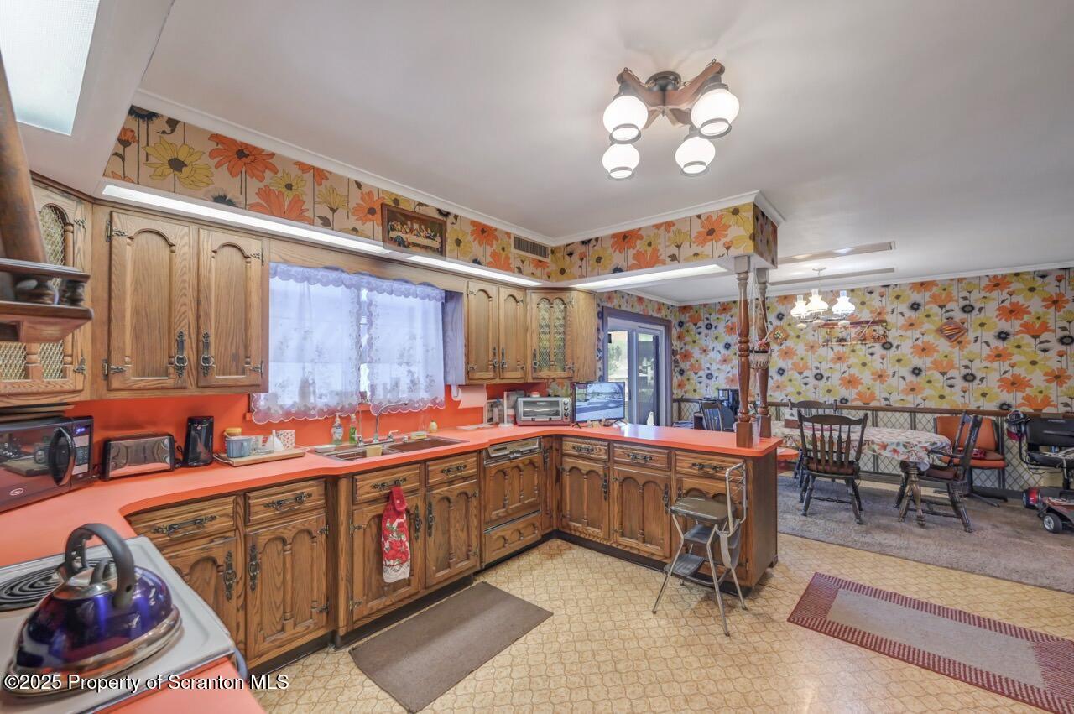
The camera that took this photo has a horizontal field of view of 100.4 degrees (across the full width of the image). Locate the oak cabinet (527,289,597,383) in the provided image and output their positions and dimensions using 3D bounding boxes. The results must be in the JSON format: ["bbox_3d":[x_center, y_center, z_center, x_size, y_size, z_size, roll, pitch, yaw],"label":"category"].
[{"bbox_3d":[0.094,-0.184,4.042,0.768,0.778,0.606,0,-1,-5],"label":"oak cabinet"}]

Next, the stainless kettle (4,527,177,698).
[{"bbox_3d":[-0.726,0.377,0.736,0.222,0.207,0.210,-1,-1,24],"label":"stainless kettle"}]

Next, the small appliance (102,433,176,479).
[{"bbox_3d":[-1.814,0.443,2.046,0.172,0.170,0.247,-1,-2,40],"label":"small appliance"}]

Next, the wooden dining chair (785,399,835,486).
[{"bbox_3d":[3.261,1.020,5.330,0.505,0.995,0.566,-1,-1,28],"label":"wooden dining chair"}]

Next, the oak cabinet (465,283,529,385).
[{"bbox_3d":[-0.421,-0.182,3.578,0.343,0.768,0.662,-1,-2,40],"label":"oak cabinet"}]

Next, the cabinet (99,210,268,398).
[{"bbox_3d":[-1.666,-0.213,2.097,0.343,0.778,0.626,-1,-2,40],"label":"cabinet"}]

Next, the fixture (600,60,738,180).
[{"bbox_3d":[0.446,-0.828,1.573,0.444,0.313,0.444,0,-1,8],"label":"fixture"}]

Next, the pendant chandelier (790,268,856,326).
[{"bbox_3d":[2.928,-0.613,4.622,0.555,0.566,0.555,-1,-2,40],"label":"pendant chandelier"}]

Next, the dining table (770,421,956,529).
[{"bbox_3d":[2.911,1.124,4.566,1.919,0.763,1.030,-1,-2,40],"label":"dining table"}]

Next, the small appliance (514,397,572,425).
[{"bbox_3d":[0.044,0.460,3.801,0.439,0.222,0.293,0,-1,-5],"label":"small appliance"}]

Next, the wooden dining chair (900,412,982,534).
[{"bbox_3d":[3.642,0.993,4.073,0.566,0.995,0.545,-1,-1,37],"label":"wooden dining chair"}]

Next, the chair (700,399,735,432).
[{"bbox_3d":[2.204,1.020,5.124,0.566,0.995,0.525,-1,-1,26],"label":"chair"}]

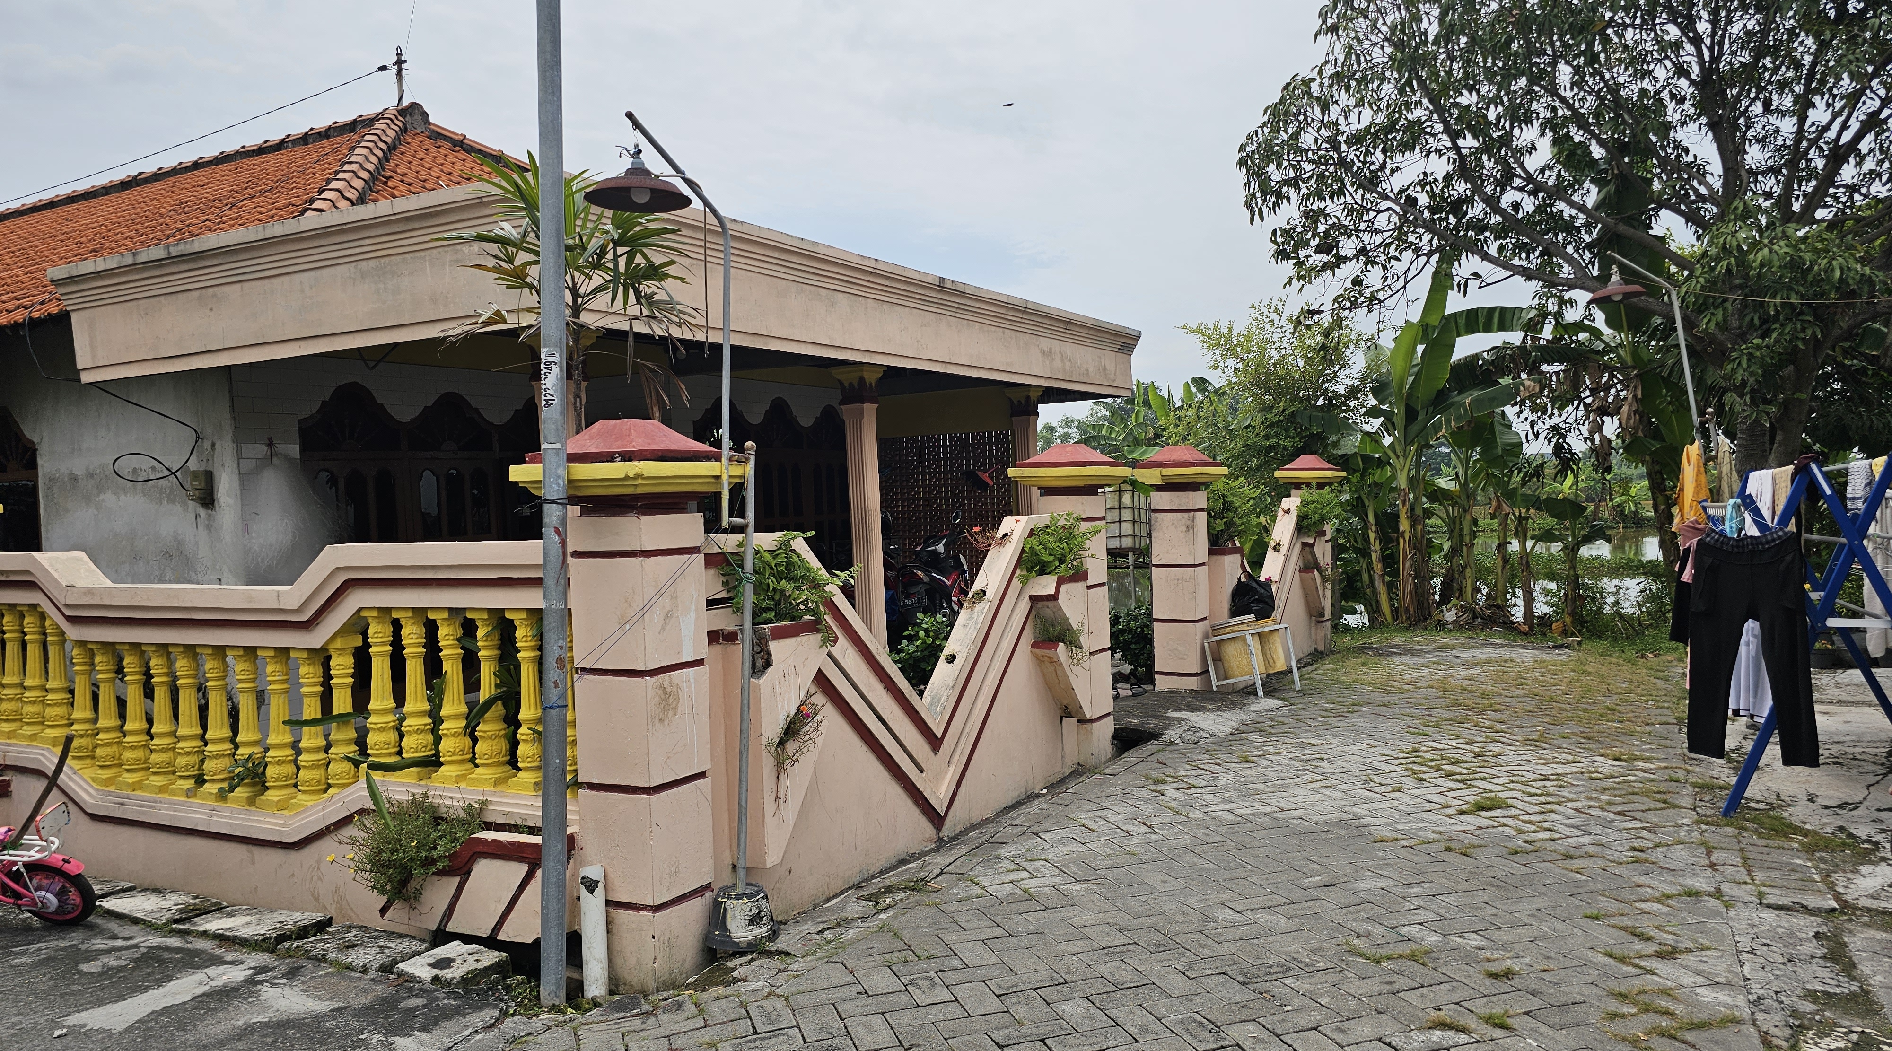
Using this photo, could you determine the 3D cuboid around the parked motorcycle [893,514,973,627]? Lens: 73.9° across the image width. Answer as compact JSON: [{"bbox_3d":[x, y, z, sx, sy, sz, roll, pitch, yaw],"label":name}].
[{"bbox_3d":[-0.046,0.496,11.216,0.700,1.140,1.900,-1,1,15],"label":"parked motorcycle"}]

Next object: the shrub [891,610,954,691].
[{"bbox_3d":[-0.133,0.794,7.300,0.460,0.580,0.480,-2,2,0],"label":"shrub"}]

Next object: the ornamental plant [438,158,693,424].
[{"bbox_3d":[-1.558,-0.109,5.248,1.050,2.800,1.050,-2,1,-16],"label":"ornamental plant"}]

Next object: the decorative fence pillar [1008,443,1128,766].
[{"bbox_3d":[0.695,0.425,6.766,0.496,1.713,0.496,-1,2,28],"label":"decorative fence pillar"}]

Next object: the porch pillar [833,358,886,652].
[{"bbox_3d":[-0.637,-0.058,9.761,0.295,2.330,0.295,-1,2,28],"label":"porch pillar"}]

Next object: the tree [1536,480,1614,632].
[{"bbox_3d":[5.366,0.258,10.700,0.600,1.360,0.640,-1,2,28],"label":"tree"}]

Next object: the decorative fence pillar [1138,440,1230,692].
[{"bbox_3d":[1.543,0.279,8.268,0.496,1.561,0.496,-1,2,28],"label":"decorative fence pillar"}]

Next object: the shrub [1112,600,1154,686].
[{"bbox_3d":[1.294,0.803,8.700,0.500,0.600,0.500,-1,2,28],"label":"shrub"}]

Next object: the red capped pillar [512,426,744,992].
[{"bbox_3d":[-0.945,0.536,3.926,0.496,1.717,0.496,-1,2,28],"label":"red capped pillar"}]

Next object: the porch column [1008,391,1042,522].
[{"bbox_3d":[0.845,-0.173,12.908,0.260,2.450,0.260,-1,2,28],"label":"porch column"}]

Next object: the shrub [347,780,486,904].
[{"bbox_3d":[-1.646,0.985,3.905,0.350,0.350,0.240,-1,2,28],"label":"shrub"}]

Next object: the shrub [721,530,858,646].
[{"bbox_3d":[-0.519,0.208,4.168,0.240,0.355,0.450,-1,2,28],"label":"shrub"}]

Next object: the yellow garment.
[{"bbox_3d":[4.152,-0.218,7.000,0.210,0.480,0.180,-1,2,31],"label":"yellow garment"}]

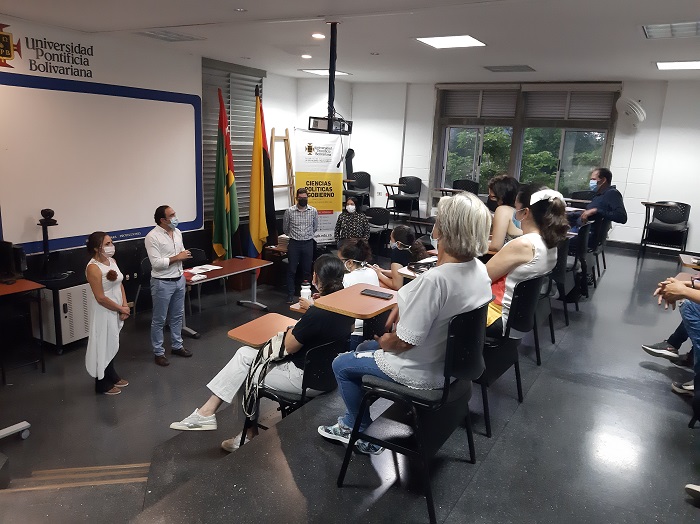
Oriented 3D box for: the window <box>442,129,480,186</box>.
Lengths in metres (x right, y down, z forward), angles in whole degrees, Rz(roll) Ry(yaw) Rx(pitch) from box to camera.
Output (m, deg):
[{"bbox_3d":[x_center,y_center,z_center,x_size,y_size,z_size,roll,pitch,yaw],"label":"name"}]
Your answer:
[{"bbox_3d":[1.992,-1.851,9.801,0.690,1.120,0.060,10,14,30],"label":"window"}]

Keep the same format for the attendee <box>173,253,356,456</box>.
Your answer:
[{"bbox_3d":[-0.567,0.546,3.499,1.180,1.310,0.550,10,14,30],"label":"attendee"}]

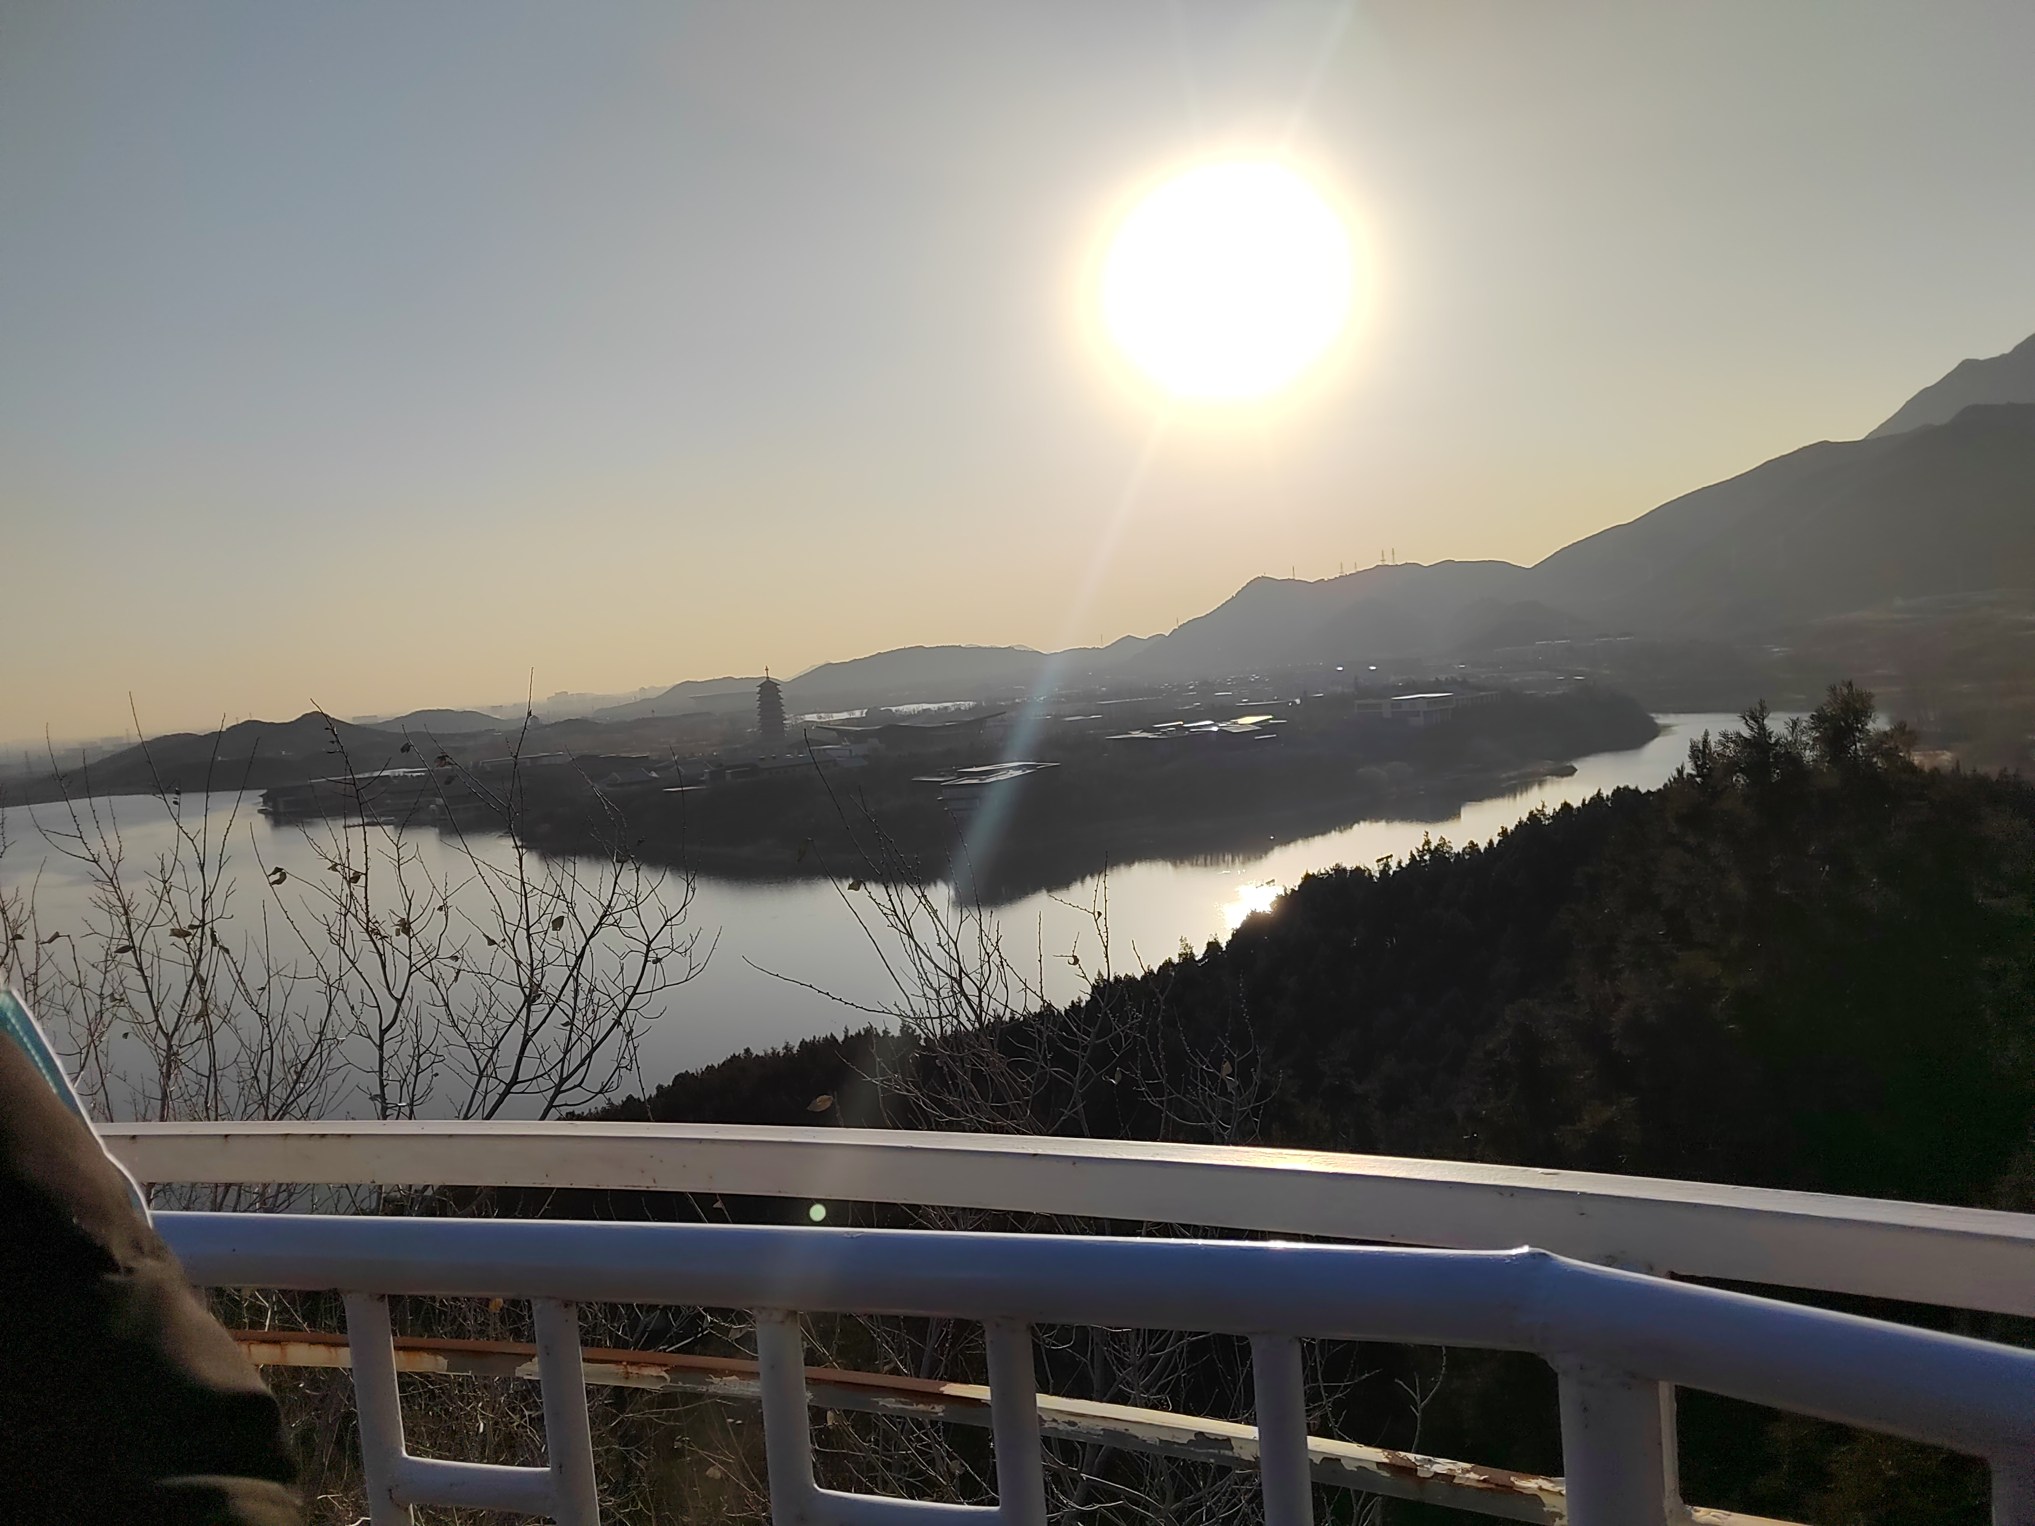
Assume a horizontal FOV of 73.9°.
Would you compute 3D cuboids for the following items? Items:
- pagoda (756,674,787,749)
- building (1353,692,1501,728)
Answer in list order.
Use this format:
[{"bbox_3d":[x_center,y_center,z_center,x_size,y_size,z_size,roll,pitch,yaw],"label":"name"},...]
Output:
[{"bbox_3d":[-233.732,-50.916,1285.000,27.000,74.000,27.000,-5,4,-10],"label":"pagoda"},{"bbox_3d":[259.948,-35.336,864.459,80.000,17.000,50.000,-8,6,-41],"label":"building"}]

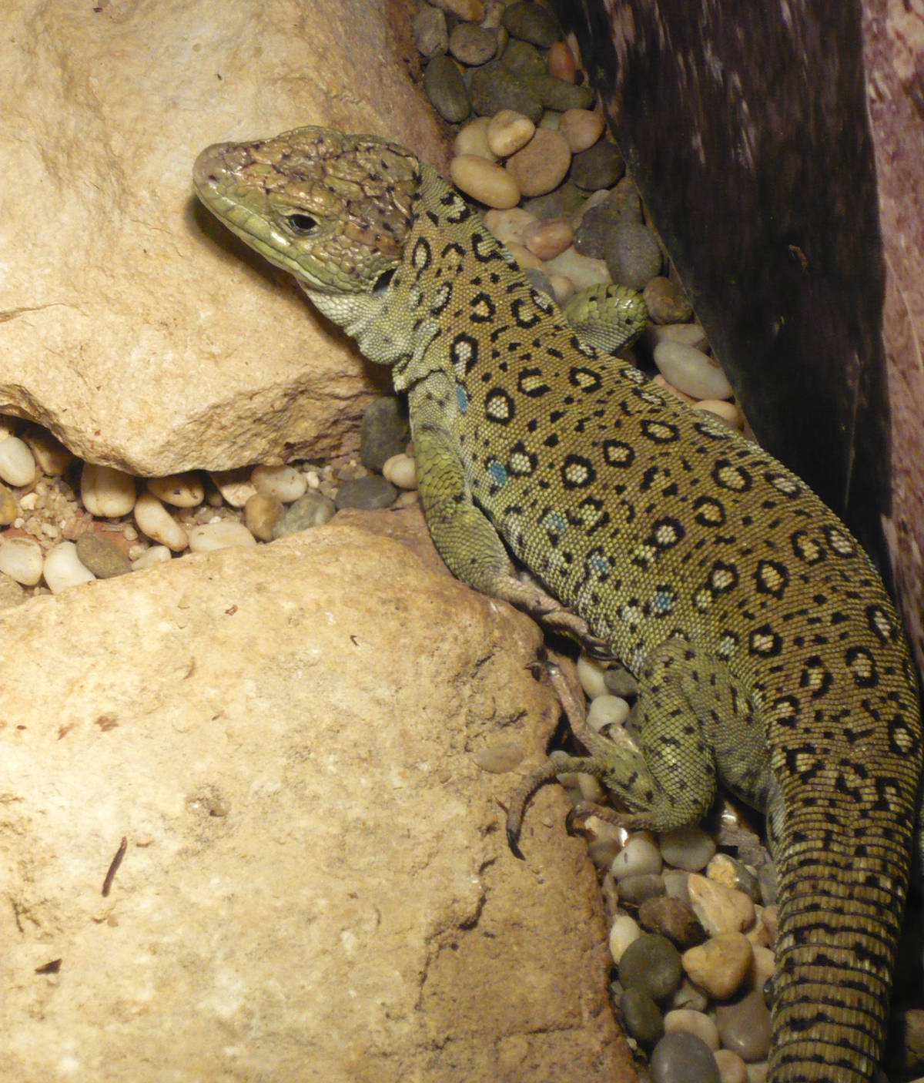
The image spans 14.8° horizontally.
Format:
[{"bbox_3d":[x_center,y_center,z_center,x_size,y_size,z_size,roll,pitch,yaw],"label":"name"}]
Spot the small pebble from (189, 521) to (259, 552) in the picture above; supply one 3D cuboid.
[{"bbox_3d":[-0.064,-0.001,0.957,0.019,0.007,0.012,6,50,11],"label":"small pebble"}]

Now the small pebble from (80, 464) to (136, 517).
[{"bbox_3d":[-0.096,-0.015,0.961,0.015,0.011,0.021,-7,50,-2],"label":"small pebble"}]

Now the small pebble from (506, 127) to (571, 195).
[{"bbox_3d":[0.022,-0.112,1.046,0.020,0.013,0.026,8,50,13],"label":"small pebble"}]

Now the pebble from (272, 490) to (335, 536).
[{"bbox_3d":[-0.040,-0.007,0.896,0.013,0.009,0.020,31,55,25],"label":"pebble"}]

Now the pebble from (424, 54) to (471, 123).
[{"bbox_3d":[-0.004,-0.118,0.930,0.011,0.010,0.022,-13,51,-7],"label":"pebble"}]

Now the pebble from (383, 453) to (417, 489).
[{"bbox_3d":[-0.015,-0.018,0.906,0.010,0.007,0.011,-26,53,-21],"label":"pebble"}]

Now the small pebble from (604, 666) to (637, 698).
[{"bbox_3d":[0.041,0.036,0.914,0.011,0.005,0.009,20,54,22],"label":"small pebble"}]

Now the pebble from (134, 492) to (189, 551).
[{"bbox_3d":[-0.081,-0.005,0.963,0.009,0.006,0.023,-26,51,-16],"label":"pebble"}]

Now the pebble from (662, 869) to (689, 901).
[{"bbox_3d":[0.050,0.080,0.818,0.009,0.006,0.010,-30,55,-24],"label":"pebble"}]

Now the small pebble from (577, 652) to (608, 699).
[{"bbox_3d":[0.033,0.034,0.912,0.008,0.007,0.016,-17,51,-10],"label":"small pebble"}]

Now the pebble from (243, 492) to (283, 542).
[{"bbox_3d":[-0.047,-0.006,0.839,0.009,0.008,0.014,-9,50,-4],"label":"pebble"}]

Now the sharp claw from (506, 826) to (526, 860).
[{"bbox_3d":[0.011,0.064,0.752,0.002,0.003,0.008,-28,72,-18],"label":"sharp claw"}]

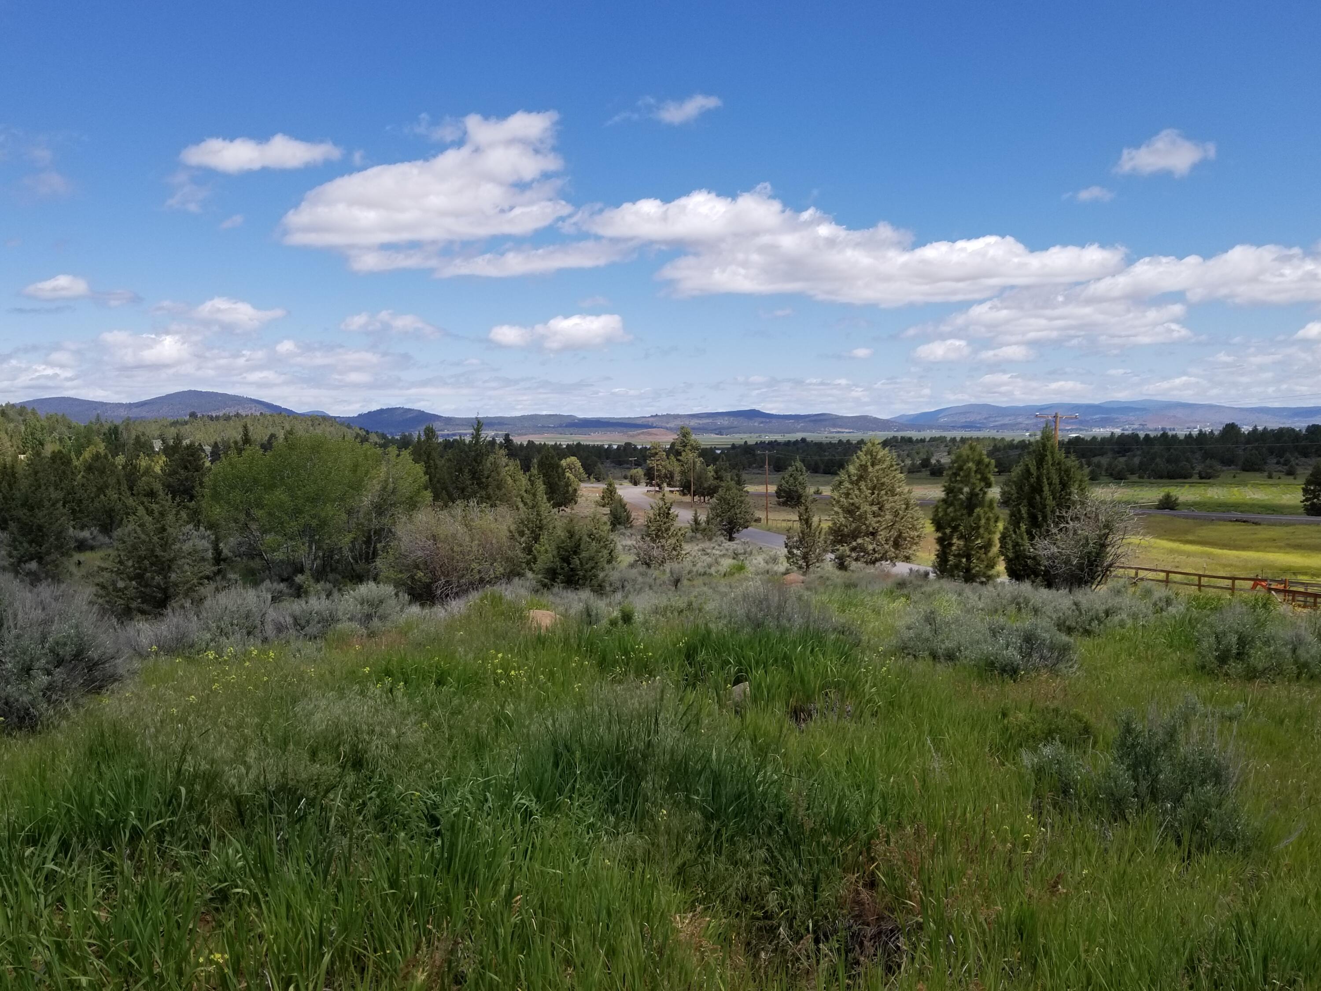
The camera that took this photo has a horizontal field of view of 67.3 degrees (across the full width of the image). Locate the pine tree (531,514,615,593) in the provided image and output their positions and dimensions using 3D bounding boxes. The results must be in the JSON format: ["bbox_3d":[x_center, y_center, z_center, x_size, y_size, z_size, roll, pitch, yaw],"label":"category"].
[{"bbox_3d":[-2.763,1.881,32.000,2.620,2.530,2.620,0,4,0],"label":"pine tree"}]

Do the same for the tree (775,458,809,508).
[{"bbox_3d":[20.556,-2.015,155.000,5.320,7.740,5.320,0,4,0],"label":"tree"}]

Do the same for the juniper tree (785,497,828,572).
[{"bbox_3d":[6.476,1.762,44.000,1.860,3.300,1.860,0,4,0],"label":"juniper tree"}]

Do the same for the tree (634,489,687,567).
[{"bbox_3d":[0.000,1.555,46.000,2.270,3.540,2.270,0,4,0],"label":"tree"}]

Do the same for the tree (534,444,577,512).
[{"bbox_3d":[-13.262,-2.080,125.000,5.170,8.450,5.170,0,4,0],"label":"tree"}]

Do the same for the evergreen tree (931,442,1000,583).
[{"bbox_3d":[16.010,0.919,52.000,3.520,7.520,3.520,0,4,0],"label":"evergreen tree"}]

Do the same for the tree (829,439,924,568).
[{"bbox_3d":[12.174,0.437,56.000,5.250,7.340,5.250,0,4,0],"label":"tree"}]

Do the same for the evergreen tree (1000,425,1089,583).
[{"bbox_3d":[18.934,0.484,49.000,4.250,7.950,4.250,0,4,0],"label":"evergreen tree"}]

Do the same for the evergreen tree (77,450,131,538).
[{"bbox_3d":[-34.824,-0.161,62.000,3.320,5.550,3.320,0,4,0],"label":"evergreen tree"}]

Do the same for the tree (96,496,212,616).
[{"bbox_3d":[-13.265,1.596,26.000,2.940,3.160,2.940,0,4,0],"label":"tree"}]

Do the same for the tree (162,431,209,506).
[{"bbox_3d":[-45.553,-2.372,95.000,4.310,7.210,4.310,0,4,0],"label":"tree"}]

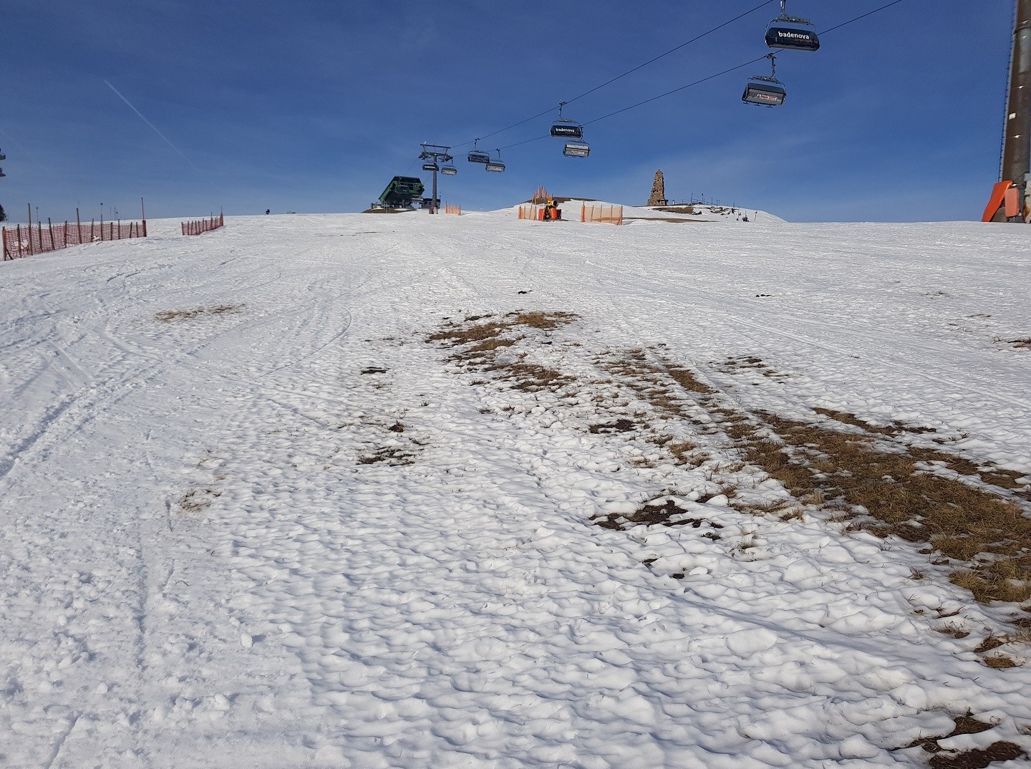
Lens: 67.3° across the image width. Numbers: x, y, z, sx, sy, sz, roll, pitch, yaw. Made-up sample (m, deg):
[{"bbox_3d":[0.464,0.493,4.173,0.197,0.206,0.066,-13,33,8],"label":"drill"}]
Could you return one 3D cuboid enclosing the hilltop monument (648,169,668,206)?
[{"bbox_3d":[35.709,-49.313,195.000,4.000,9.200,4.000,2,7,14],"label":"hilltop monument"}]

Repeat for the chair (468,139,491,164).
[{"bbox_3d":[-5.297,-34.000,113.000,3.300,3.600,1.600,-1,7,-17],"label":"chair"}]

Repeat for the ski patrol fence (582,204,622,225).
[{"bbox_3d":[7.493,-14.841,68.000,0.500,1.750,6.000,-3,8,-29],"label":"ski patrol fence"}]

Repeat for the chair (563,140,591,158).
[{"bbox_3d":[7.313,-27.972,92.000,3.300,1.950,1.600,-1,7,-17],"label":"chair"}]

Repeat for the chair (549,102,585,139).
[{"bbox_3d":[5.214,-26.701,78.500,3.300,3.600,1.600,-1,7,-17],"label":"chair"}]

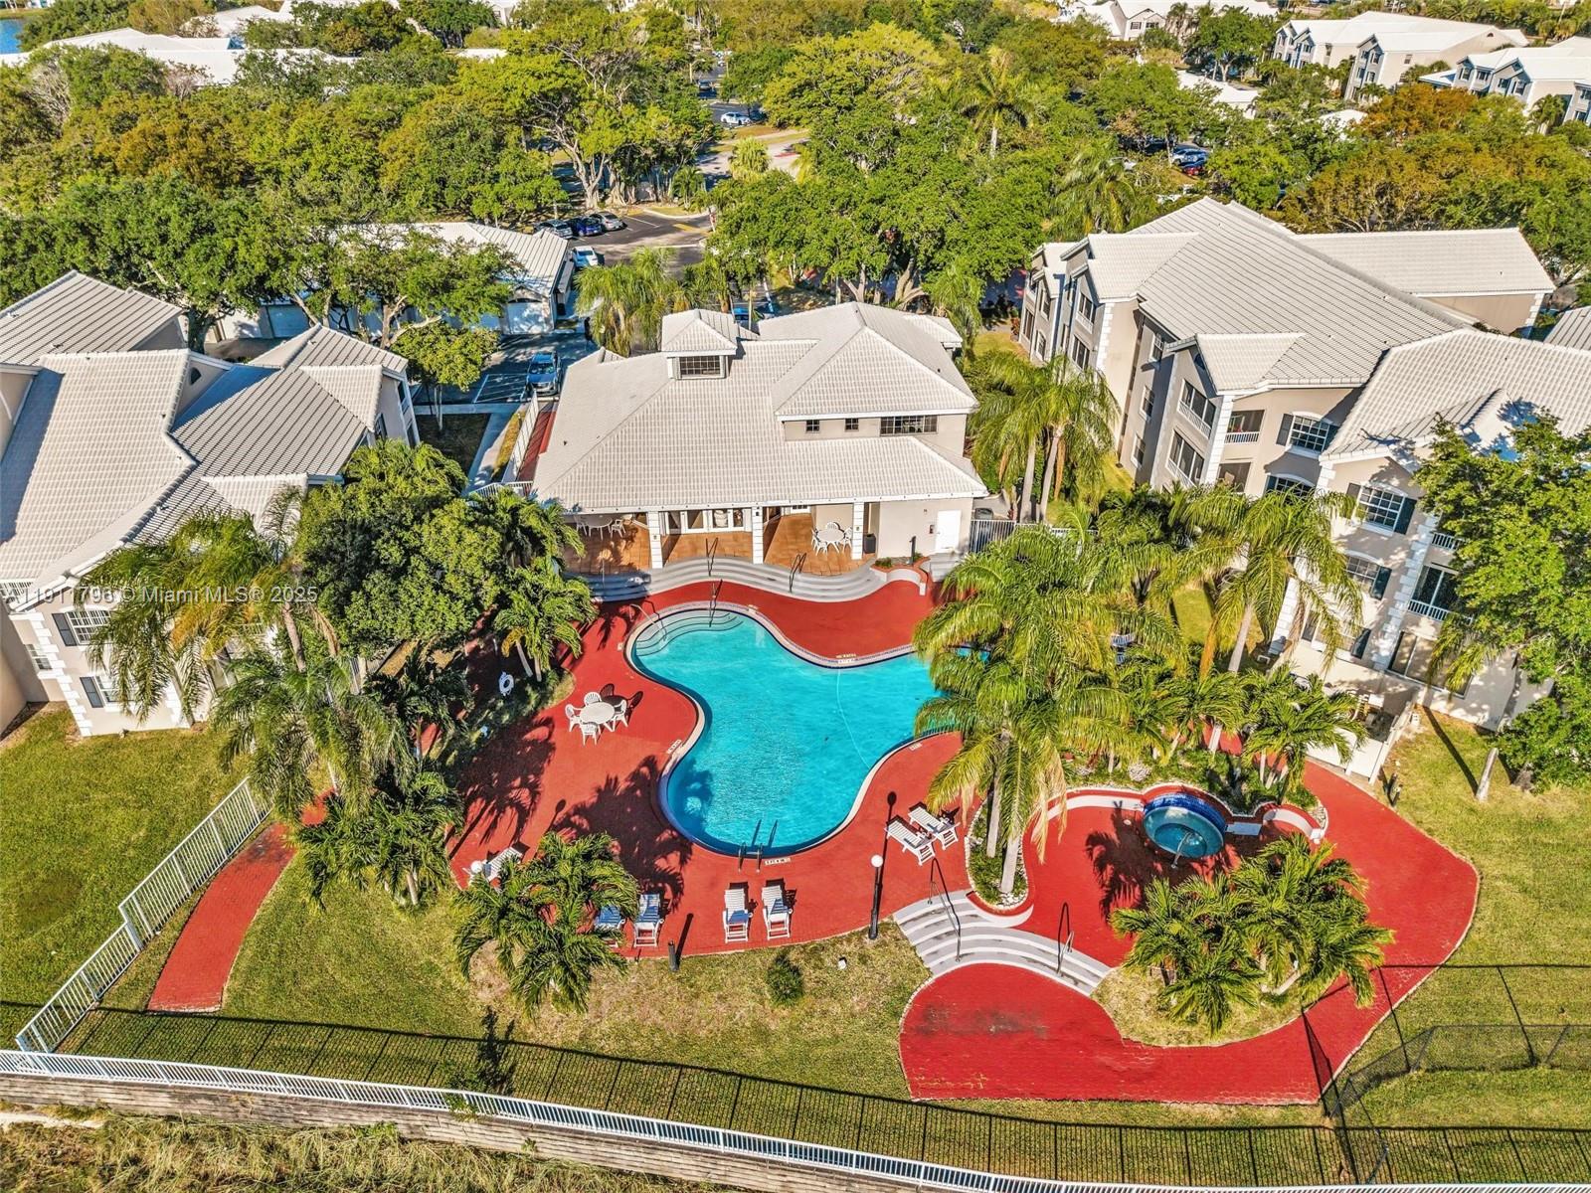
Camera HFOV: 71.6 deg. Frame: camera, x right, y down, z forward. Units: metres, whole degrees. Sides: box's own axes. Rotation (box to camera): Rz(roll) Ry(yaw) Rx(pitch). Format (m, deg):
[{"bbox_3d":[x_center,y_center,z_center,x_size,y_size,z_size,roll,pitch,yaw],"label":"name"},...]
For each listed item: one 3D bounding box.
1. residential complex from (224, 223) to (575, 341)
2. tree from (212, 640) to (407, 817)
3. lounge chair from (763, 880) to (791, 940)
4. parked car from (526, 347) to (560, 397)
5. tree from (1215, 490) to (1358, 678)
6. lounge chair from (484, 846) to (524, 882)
[{"bbox_3d":[-26.900,-22.816,76.442,22.000,5.500,12.000,-2,33,-3],"label":"residential complex"},{"bbox_3d":[-13.981,4.426,33.121,5.000,7.000,5.000,0,33,0],"label":"tree"},{"bbox_3d":[-0.581,8.884,31.785,0.720,0.880,1.780,-5,33,-7],"label":"lounge chair"},{"bbox_3d":[-15.495,-13.828,68.065,1.820,1.500,4.600,-4,31,-5],"label":"parked car"},{"bbox_3d":[16.800,-0.044,39.248,5.000,7.600,5.000,0,33,0],"label":"tree"},{"bbox_3d":[-9.075,8.050,33.127,0.720,0.880,1.780,23,40,31],"label":"lounge chair"}]

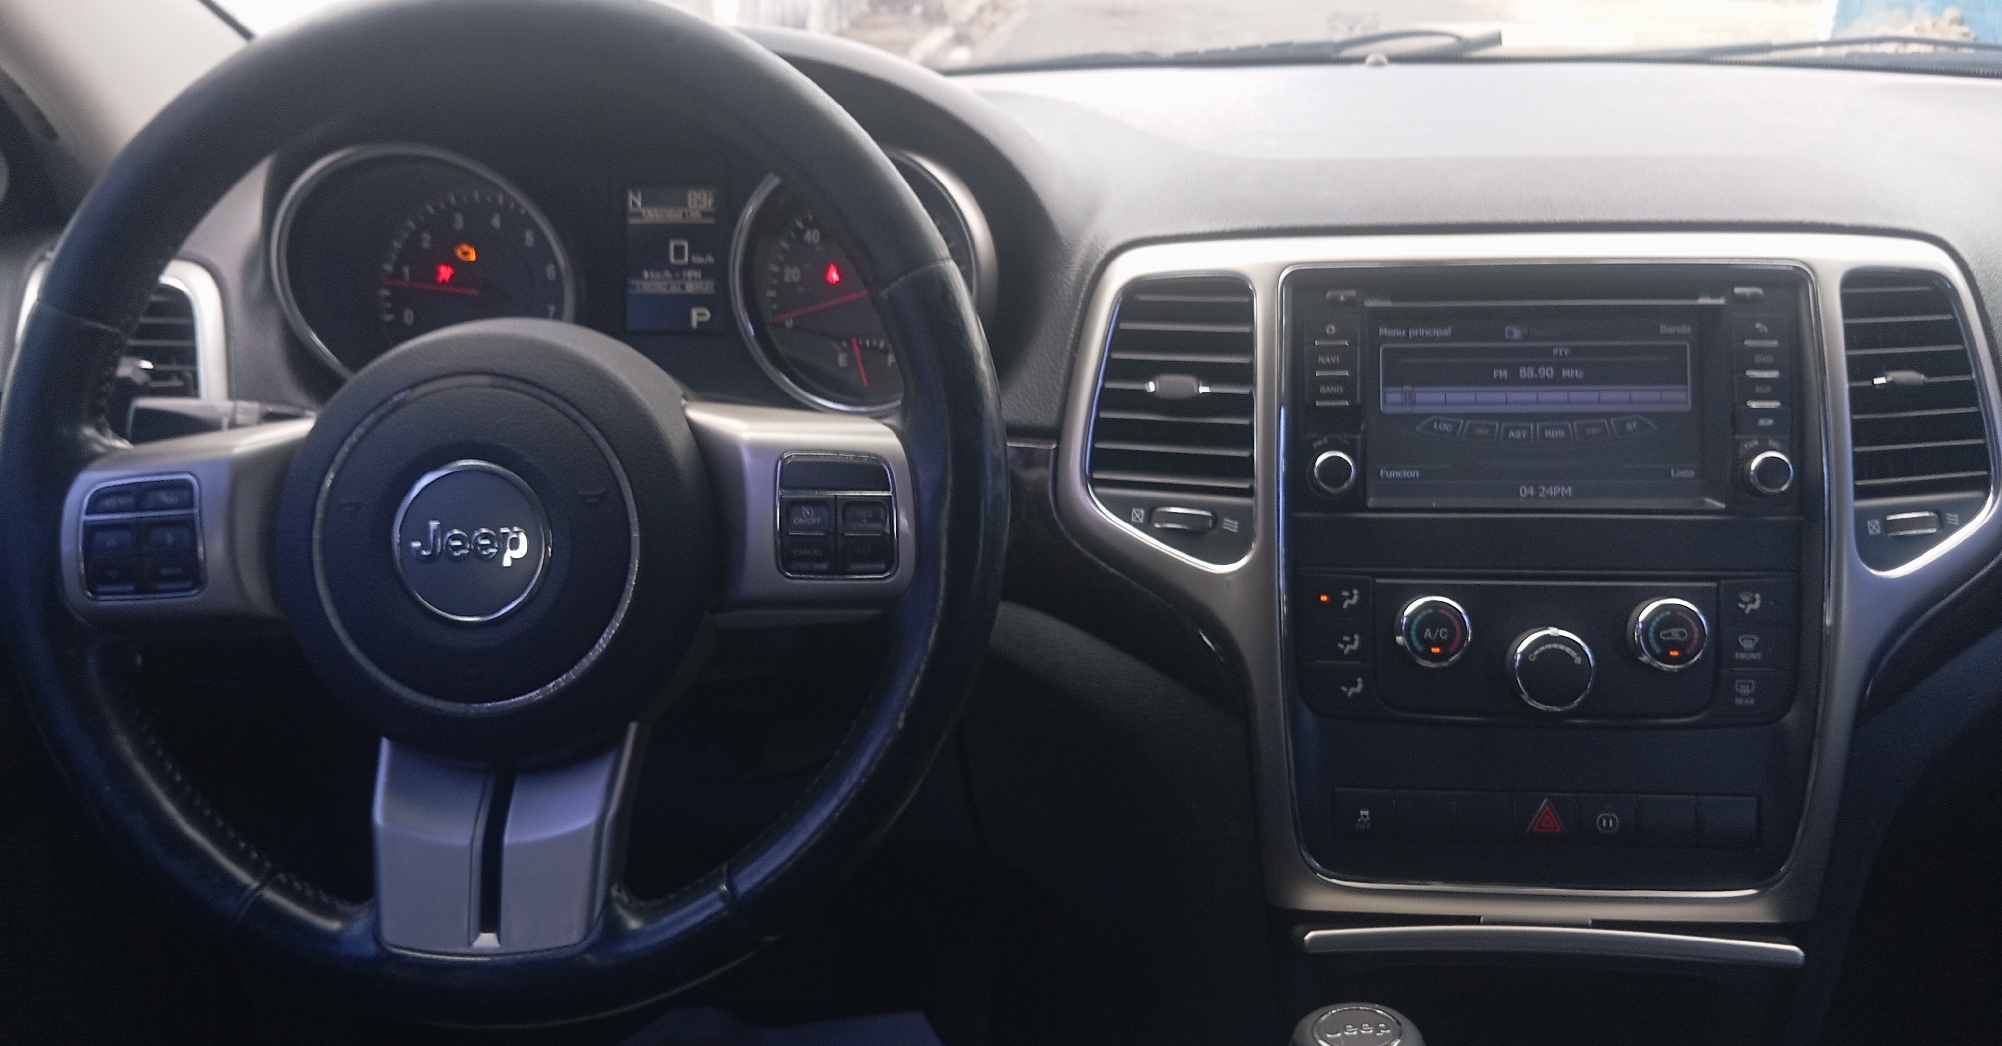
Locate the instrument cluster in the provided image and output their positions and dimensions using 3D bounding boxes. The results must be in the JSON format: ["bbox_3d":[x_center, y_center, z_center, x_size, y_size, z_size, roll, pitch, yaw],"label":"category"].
[{"bbox_3d":[-0.175,-0.119,0.795,0.345,0.132,0.070,0,3,5],"label":"instrument cluster"}]

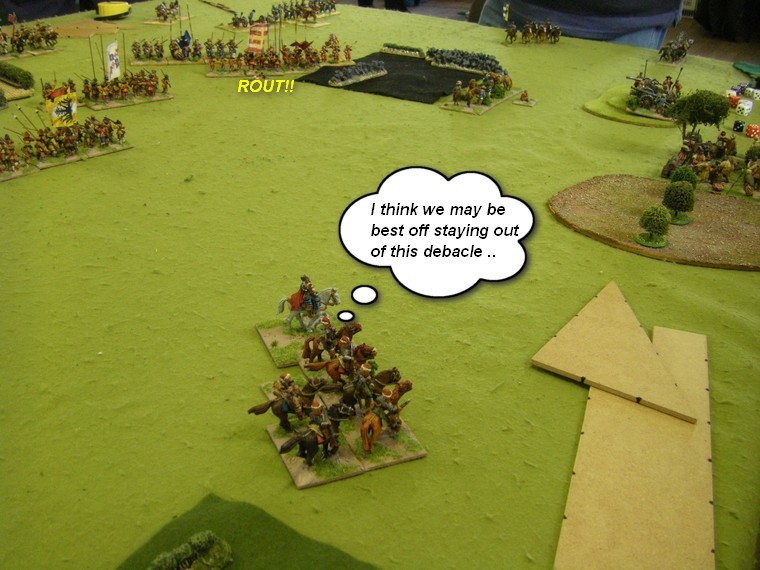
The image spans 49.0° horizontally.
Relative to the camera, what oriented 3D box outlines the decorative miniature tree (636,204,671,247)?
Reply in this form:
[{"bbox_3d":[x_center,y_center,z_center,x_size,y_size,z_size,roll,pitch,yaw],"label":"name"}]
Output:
[{"bbox_3d":[0.169,-0.037,0.513,0.020,0.024,0.020,2,28,0],"label":"decorative miniature tree"}]

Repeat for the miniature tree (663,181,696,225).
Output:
[{"bbox_3d":[0.195,-0.055,0.544,0.020,0.026,0.020,2,28,0],"label":"miniature tree"}]

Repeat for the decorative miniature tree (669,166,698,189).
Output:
[{"bbox_3d":[0.209,-0.069,0.573,0.019,0.025,0.019,2,28,0],"label":"decorative miniature tree"}]

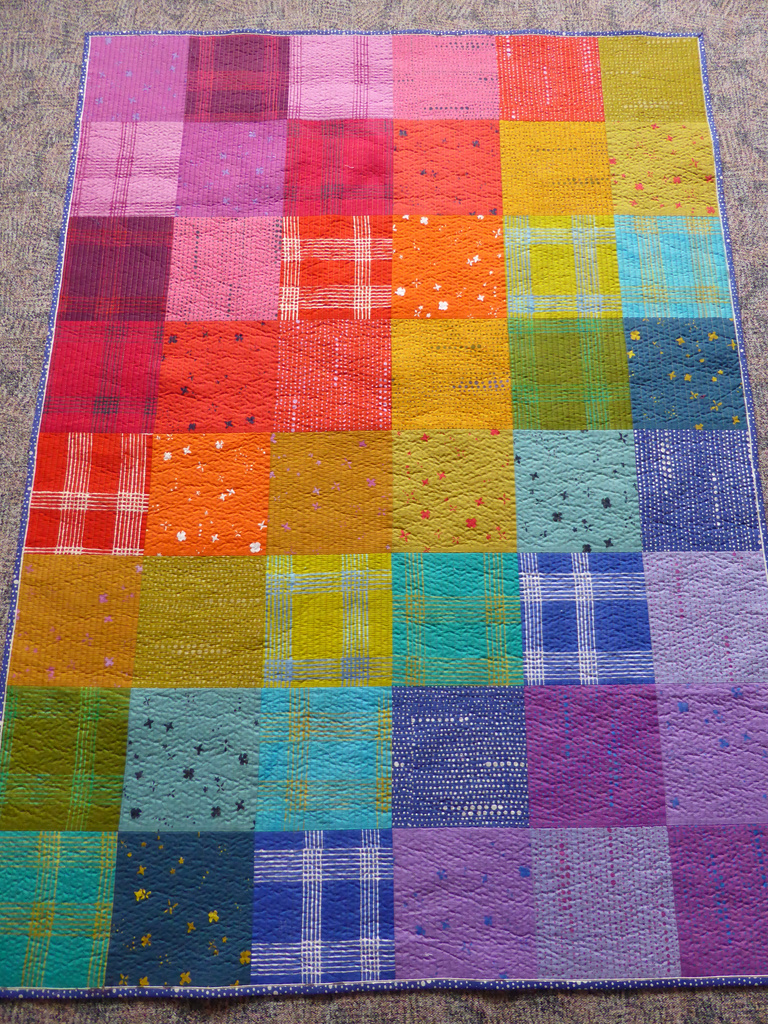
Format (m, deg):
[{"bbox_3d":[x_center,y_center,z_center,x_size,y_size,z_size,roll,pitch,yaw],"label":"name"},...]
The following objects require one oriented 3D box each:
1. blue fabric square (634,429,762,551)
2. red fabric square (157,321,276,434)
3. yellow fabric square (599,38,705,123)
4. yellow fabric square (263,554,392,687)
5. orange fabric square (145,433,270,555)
[{"bbox_3d":[0.600,-0.042,1.422,0.224,0.012,0.241,0,75,0],"label":"blue fabric square"},{"bbox_3d":[-0.334,-0.271,1.488,0.233,0.012,0.244,0,75,0],"label":"red fabric square"},{"bbox_3d":[0.604,-0.971,1.665,0.227,0.012,0.234,0,75,0],"label":"yellow fabric square"},{"bbox_3d":[-0.102,0.197,1.360,0.235,0.010,0.242,0,76,1],"label":"yellow fabric square"},{"bbox_3d":[-0.314,-0.036,1.335,0.220,0.012,0.227,0,76,0],"label":"orange fabric square"}]

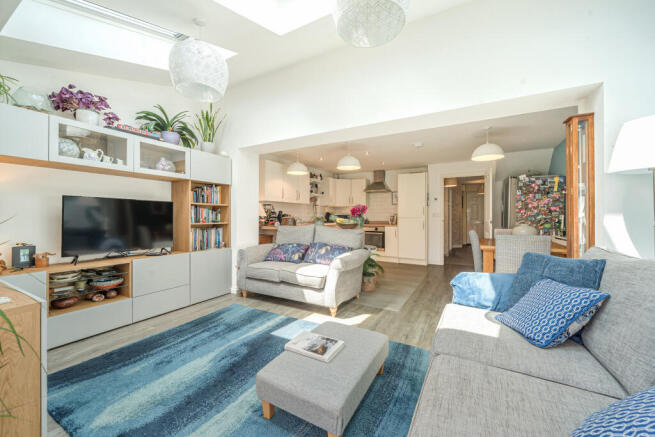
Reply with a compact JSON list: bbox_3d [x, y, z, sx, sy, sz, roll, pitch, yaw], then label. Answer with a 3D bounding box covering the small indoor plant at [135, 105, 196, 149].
[{"bbox_3d":[-1.897,-1.085,2.856,0.440,0.480,0.560,0,0,32],"label":"small indoor plant"}]

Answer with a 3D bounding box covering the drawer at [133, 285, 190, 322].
[{"bbox_3d":[-2.069,0.975,2.860,0.420,0.274,0.588,0,0,32],"label":"drawer"}]

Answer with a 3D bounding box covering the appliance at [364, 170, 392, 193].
[{"bbox_3d":[1.353,-0.981,6.359,0.600,0.640,0.480,0,0,29],"label":"appliance"}]

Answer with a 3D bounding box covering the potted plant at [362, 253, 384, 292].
[{"bbox_3d":[0.660,0.785,3.600,0.400,0.570,0.400,0,0,29],"label":"potted plant"}]

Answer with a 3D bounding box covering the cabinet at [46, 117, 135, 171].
[{"bbox_3d":[-2.334,-0.661,2.295,0.410,0.390,0.600,0,0,29],"label":"cabinet"}]

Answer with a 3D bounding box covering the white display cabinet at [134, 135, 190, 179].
[{"bbox_3d":[-2.043,-0.661,2.820,0.410,0.390,0.600,0,0,29],"label":"white display cabinet"}]

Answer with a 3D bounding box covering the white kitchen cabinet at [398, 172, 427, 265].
[{"bbox_3d":[2.151,0.009,5.860,0.640,2.160,0.600,0,0,29],"label":"white kitchen cabinet"}]

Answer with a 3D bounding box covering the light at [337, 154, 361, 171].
[{"bbox_3d":[0.344,-0.950,3.880,0.390,0.240,0.390,0,0,0],"label":"light"}]

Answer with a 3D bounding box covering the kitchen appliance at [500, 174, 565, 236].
[{"bbox_3d":[3.505,0.199,4.072,0.760,1.790,0.780,0,0,29],"label":"kitchen appliance"}]

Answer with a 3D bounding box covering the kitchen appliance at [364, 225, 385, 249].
[{"bbox_3d":[1.305,0.494,6.294,0.600,0.580,0.550,0,0,29],"label":"kitchen appliance"}]

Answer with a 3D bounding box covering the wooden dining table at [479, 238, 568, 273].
[{"bbox_3d":[2.501,0.714,3.165,0.880,0.750,1.250,0,0,29],"label":"wooden dining table"}]

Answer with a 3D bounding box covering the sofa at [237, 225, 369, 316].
[{"bbox_3d":[-0.325,0.590,3.255,1.610,0.960,0.950,0,0,29],"label":"sofa"}]

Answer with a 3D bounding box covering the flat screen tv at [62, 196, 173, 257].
[{"bbox_3d":[-2.206,0.089,2.609,0.090,0.590,0.970,0,0,29],"label":"flat screen tv"}]

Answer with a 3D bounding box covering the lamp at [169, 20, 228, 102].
[{"bbox_3d":[-1.040,-1.317,1.930,0.420,0.580,0.420,0,0,29],"label":"lamp"}]

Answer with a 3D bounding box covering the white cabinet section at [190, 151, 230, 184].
[{"bbox_3d":[-1.747,-0.680,3.354,0.420,0.385,0.588,0,0,32],"label":"white cabinet section"}]

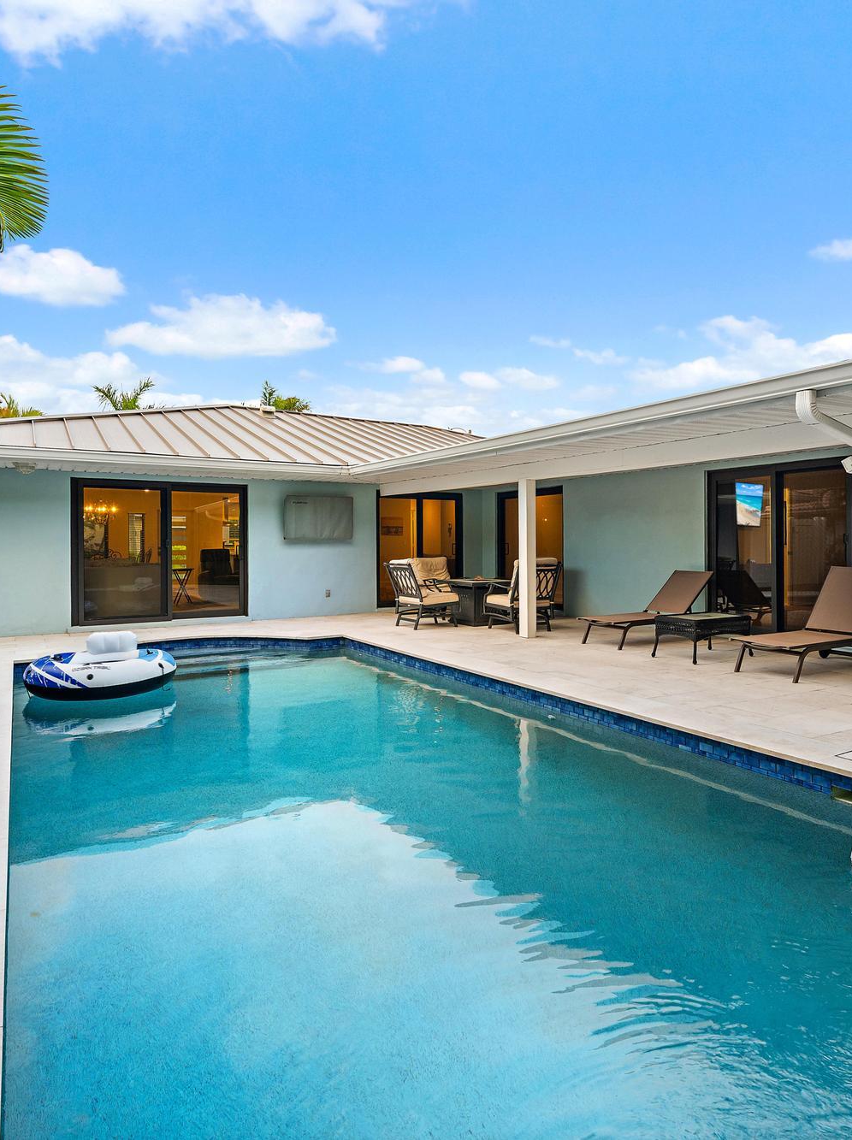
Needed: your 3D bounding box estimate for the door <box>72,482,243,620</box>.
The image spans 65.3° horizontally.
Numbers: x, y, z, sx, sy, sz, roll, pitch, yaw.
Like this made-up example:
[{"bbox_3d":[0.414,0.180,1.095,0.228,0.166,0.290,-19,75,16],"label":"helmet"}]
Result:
[{"bbox_3d":[-3.817,-0.275,9.741,2.430,2.030,0.130,-2,3,-32],"label":"door"}]

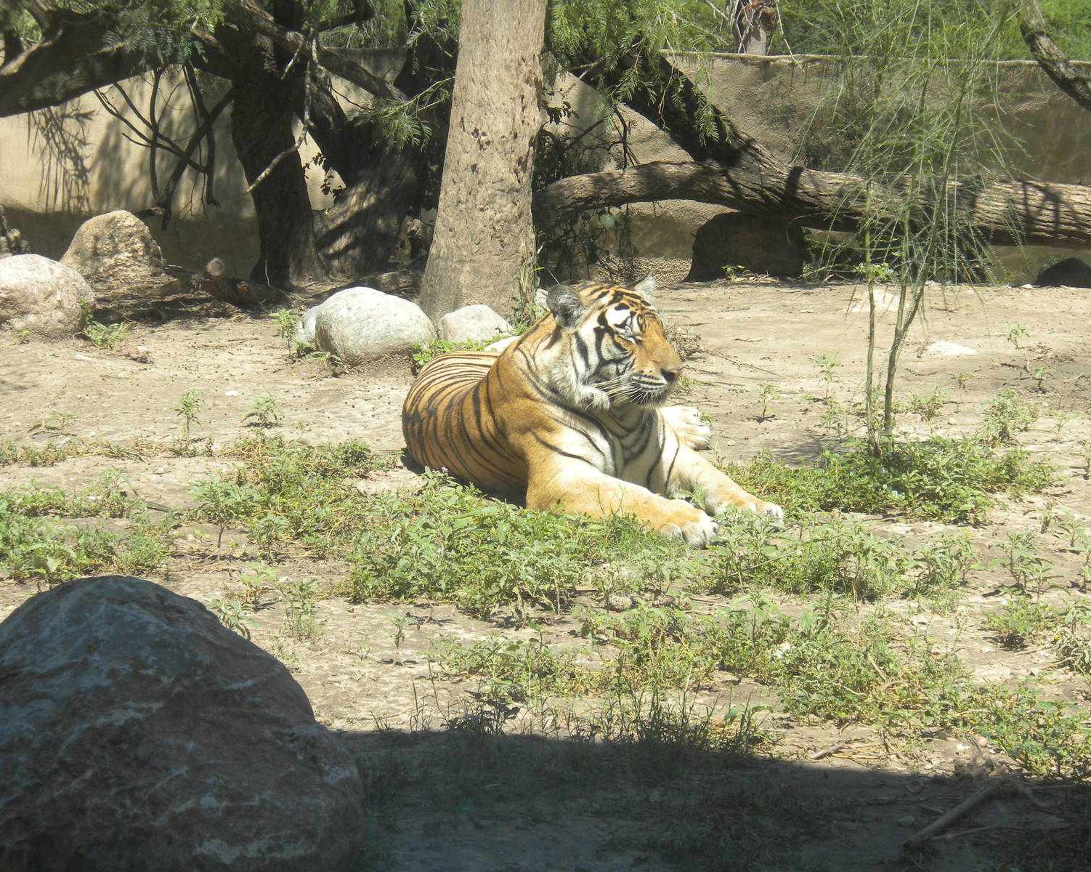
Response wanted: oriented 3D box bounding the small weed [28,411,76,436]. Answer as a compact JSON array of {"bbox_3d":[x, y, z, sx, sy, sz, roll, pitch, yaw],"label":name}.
[{"bbox_3d":[-1.645,-0.050,11.198,0.161,0.068,0.129,0,11,0],"label":"small weed"}]

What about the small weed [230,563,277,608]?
[{"bbox_3d":[-0.696,0.352,8.003,0.112,0.100,0.105,0,9,0],"label":"small weed"}]

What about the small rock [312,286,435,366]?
[{"bbox_3d":[-0.631,-0.425,12.370,0.440,0.270,0.360,0,9,0],"label":"small rock"}]

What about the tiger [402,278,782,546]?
[{"bbox_3d":[0.160,-0.131,9.426,0.720,0.610,1.500,-6,11,-34],"label":"tiger"}]

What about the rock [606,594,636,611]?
[{"bbox_3d":[0.197,0.435,8.826,0.076,0.037,0.061,0,11,0],"label":"rock"}]

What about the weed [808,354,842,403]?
[{"bbox_3d":[0.942,-0.195,11.299,0.110,0.150,0.105,0,9,0],"label":"weed"}]

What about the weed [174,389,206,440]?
[{"bbox_3d":[-1.134,-0.068,10.694,0.101,0.159,0.091,0,10,0],"label":"weed"}]

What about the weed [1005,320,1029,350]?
[{"bbox_3d":[1.774,-0.381,12.620,0.090,0.105,0.090,0,9,0],"label":"weed"}]

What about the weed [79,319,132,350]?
[{"bbox_3d":[-1.657,-0.385,12.659,0.188,0.110,0.160,0,10,0],"label":"weed"}]

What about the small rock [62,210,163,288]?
[{"bbox_3d":[-1.839,-0.803,14.378,0.452,0.310,0.358,0,11,0],"label":"small rock"}]

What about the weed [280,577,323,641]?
[{"bbox_3d":[-0.622,0.434,8.550,0.116,0.148,0.098,0,11,0],"label":"weed"}]

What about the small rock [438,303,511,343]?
[{"bbox_3d":[-0.272,-0.433,12.872,0.282,0.152,0.226,0,10,0],"label":"small rock"}]

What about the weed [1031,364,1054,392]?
[{"bbox_3d":[1.771,-0.210,11.953,0.084,0.089,0.076,0,11,0],"label":"weed"}]

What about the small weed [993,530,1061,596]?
[{"bbox_3d":[1.172,0.300,8.157,0.165,0.155,0.150,0,9,0],"label":"small weed"}]

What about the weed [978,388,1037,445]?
[{"bbox_3d":[1.460,-0.062,10.615,0.190,0.176,0.171,0,10,0],"label":"weed"}]

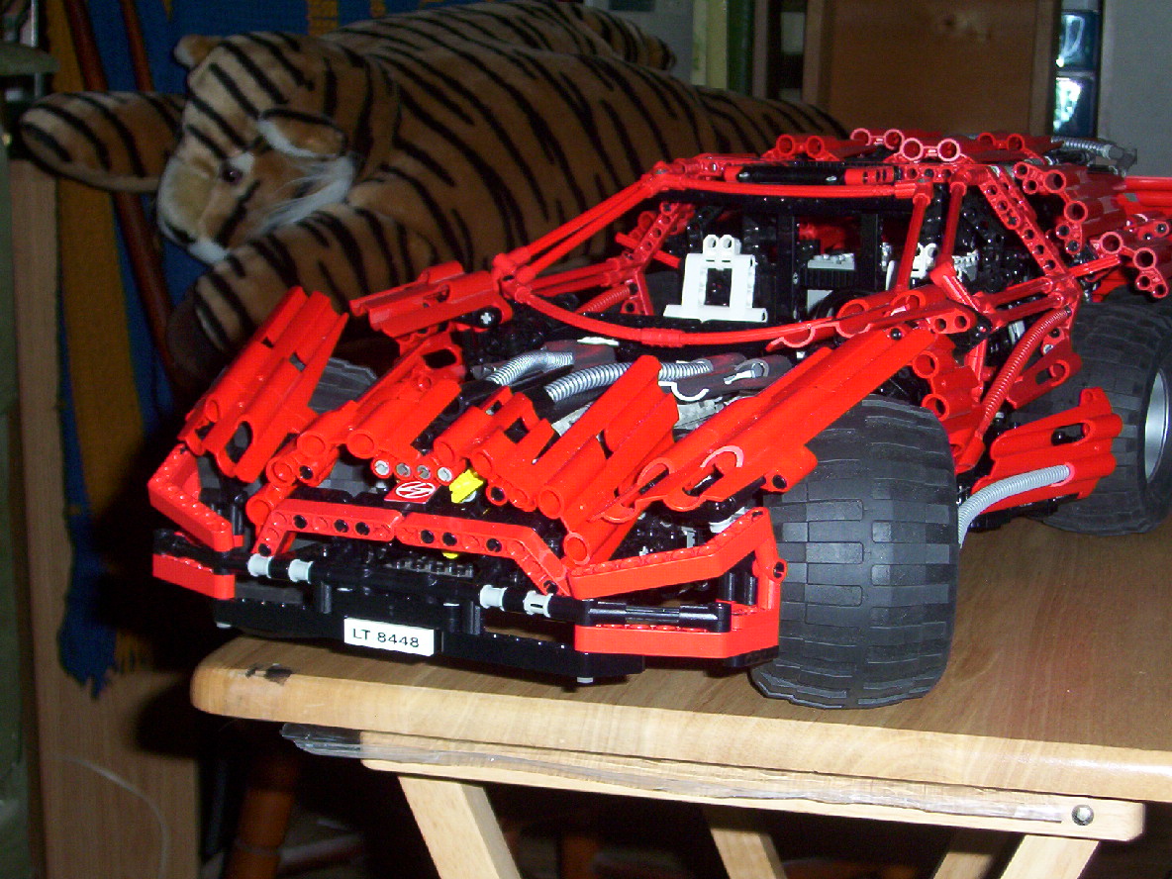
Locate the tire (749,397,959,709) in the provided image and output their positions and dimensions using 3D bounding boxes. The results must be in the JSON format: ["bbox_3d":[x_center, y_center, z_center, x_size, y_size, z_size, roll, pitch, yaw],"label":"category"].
[{"bbox_3d":[0.088,0.038,0.734,0.064,0.105,0.105,0,12,-1],"label":"tire"}]

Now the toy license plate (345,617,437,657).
[{"bbox_3d":[-0.063,0.063,0.691,0.032,0.008,0.003,6,14,26],"label":"toy license plate"}]

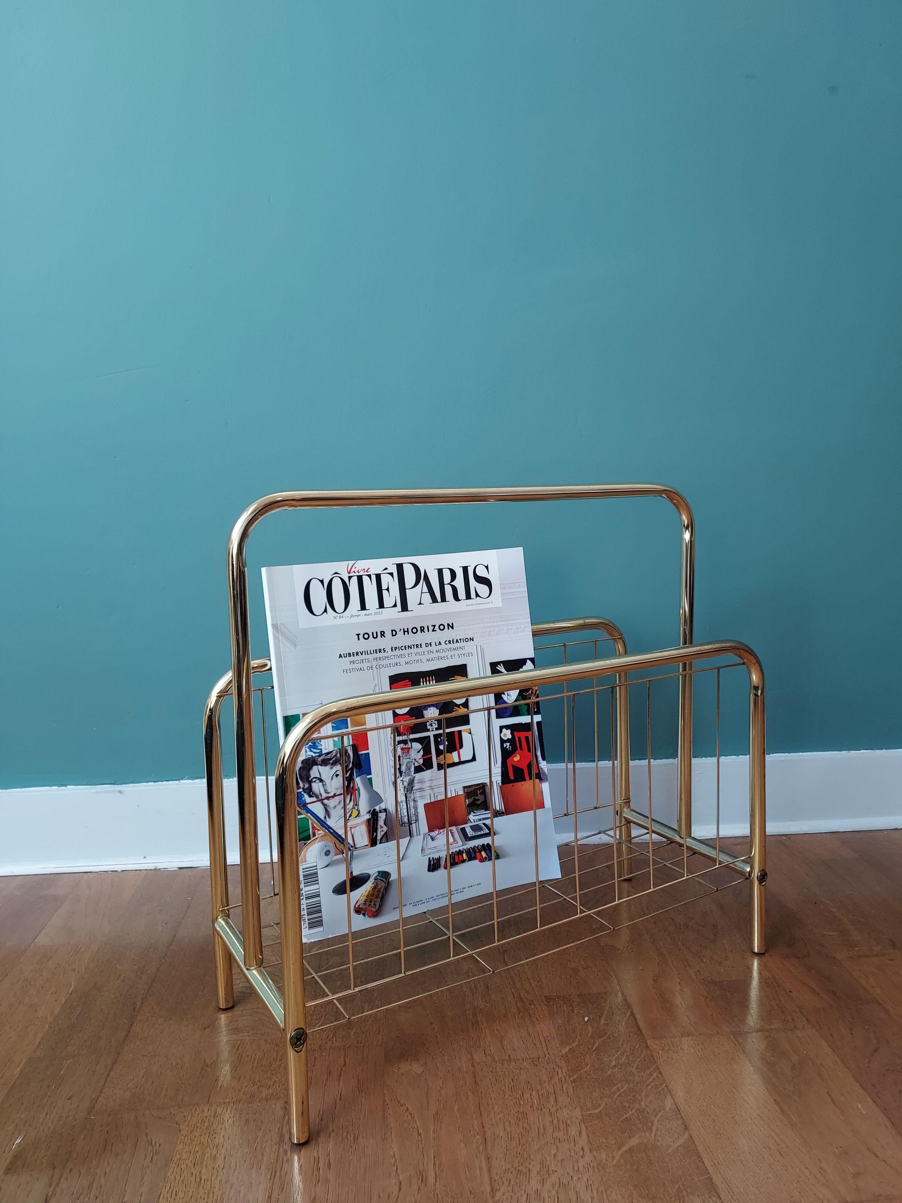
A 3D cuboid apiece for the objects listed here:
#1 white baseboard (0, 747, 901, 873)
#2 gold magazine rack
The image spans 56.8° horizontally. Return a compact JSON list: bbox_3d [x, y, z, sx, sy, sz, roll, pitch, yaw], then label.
[{"bbox_3d":[0.012,0.237,0.944,1.016,0.090,0.020,-2,7,-3],"label":"white baseboard"},{"bbox_3d":[0.038,0.111,0.668,0.424,0.402,0.185,-5,8,-30],"label":"gold magazine rack"}]

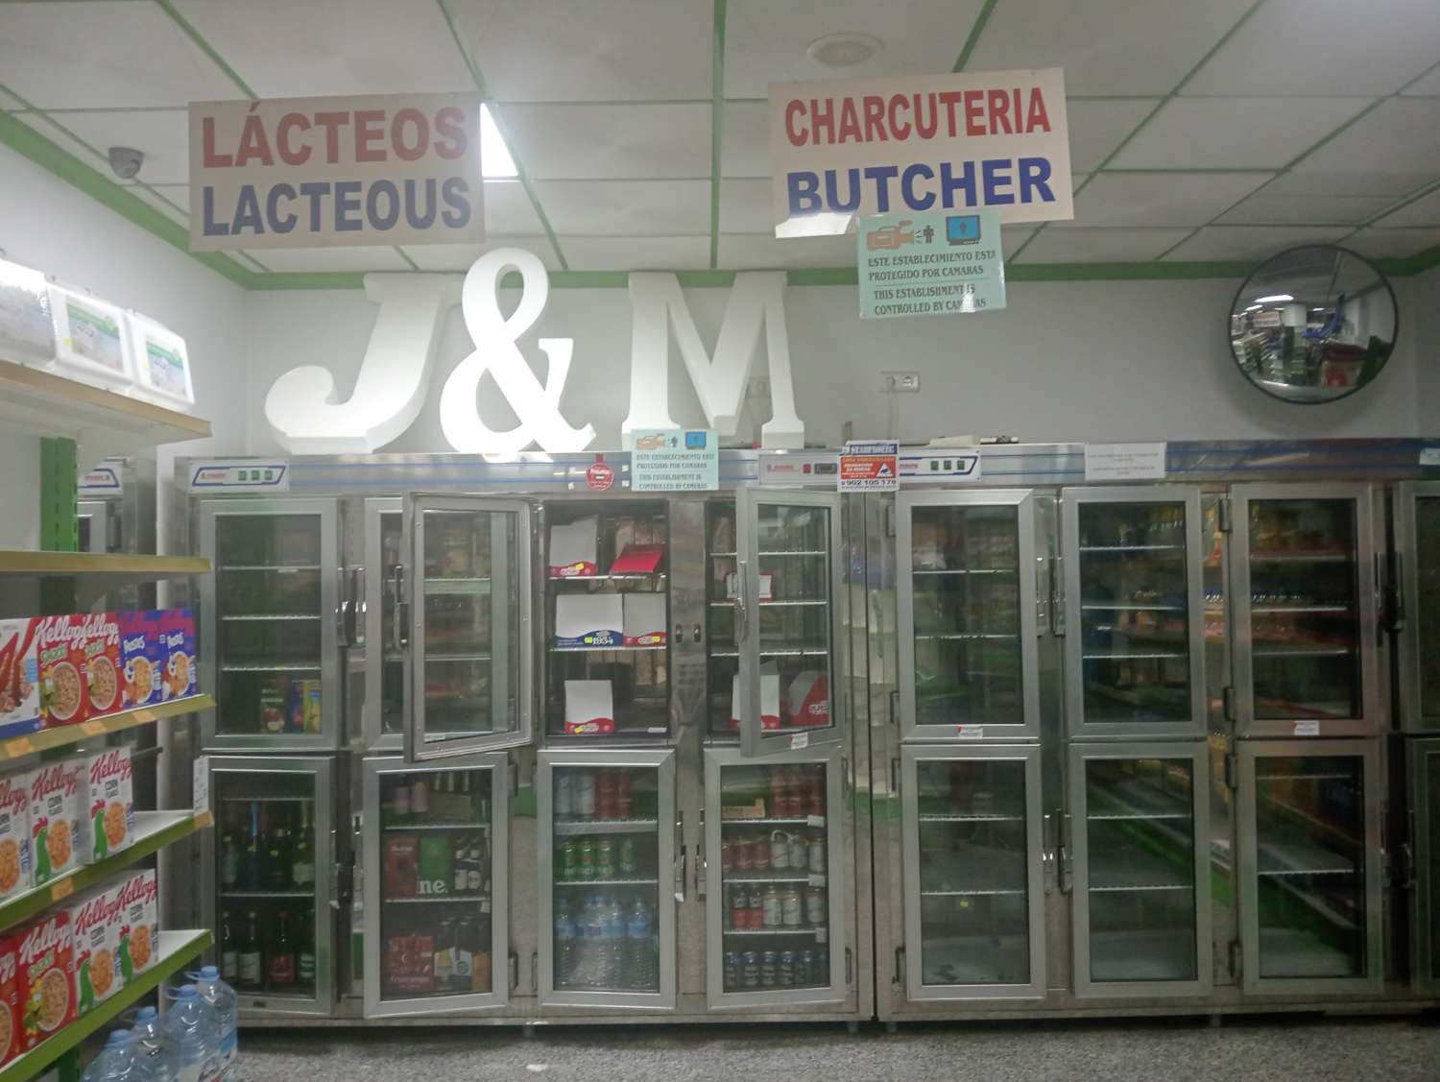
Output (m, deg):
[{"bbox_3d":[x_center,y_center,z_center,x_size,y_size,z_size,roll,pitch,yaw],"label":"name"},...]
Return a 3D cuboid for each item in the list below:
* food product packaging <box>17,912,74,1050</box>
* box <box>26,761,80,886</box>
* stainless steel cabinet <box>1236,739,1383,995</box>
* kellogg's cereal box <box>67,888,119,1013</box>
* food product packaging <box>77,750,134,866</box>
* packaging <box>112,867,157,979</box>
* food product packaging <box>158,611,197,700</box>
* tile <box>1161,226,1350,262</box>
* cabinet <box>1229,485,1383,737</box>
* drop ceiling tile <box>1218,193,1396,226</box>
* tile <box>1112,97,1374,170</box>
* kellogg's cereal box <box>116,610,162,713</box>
[{"bbox_3d":[-1.453,0.929,2.466,0.065,0.238,0.204,-1,-2,-1],"label":"food product packaging"},{"bbox_3d":[-1.501,0.619,2.577,0.068,0.250,0.188,-1,-2,-1],"label":"box"},{"bbox_3d":[2.026,1.122,4.272,0.484,0.866,0.550,-1,-1,0],"label":"stainless steel cabinet"},{"bbox_3d":[-1.538,0.989,2.822,0.071,0.262,0.199,-1,-1,1],"label":"kellogg's cereal box"},{"bbox_3d":[-1.503,0.636,2.822,0.068,0.250,0.188,-1,-2,-1],"label":"food product packaging"},{"bbox_3d":[-1.515,0.978,2.969,0.068,0.250,0.188,-1,-2,-1],"label":"packaging"},{"bbox_3d":[-1.470,0.303,3.091,0.065,0.239,0.199,-1,-2,-1],"label":"food product packaging"},{"bbox_3d":[2.122,-1.182,4.607,0.612,0.015,0.463,-1,-2,-1],"label":"tile"},{"bbox_3d":[2.022,0.248,4.294,0.482,0.872,0.550,-1,-1,0],"label":"cabinet"},{"bbox_3d":[2.126,-1.194,4.200,0.612,0.015,0.353,-1,-2,-1],"label":"drop ceiling tile"},{"bbox_3d":[1.502,-1.196,3.418,0.606,0.030,0.606,-1,-1,0],"label":"tile"},{"bbox_3d":[-1.544,0.309,3.060,0.061,0.245,0.207,-1,-1,2],"label":"kellogg's cereal box"}]

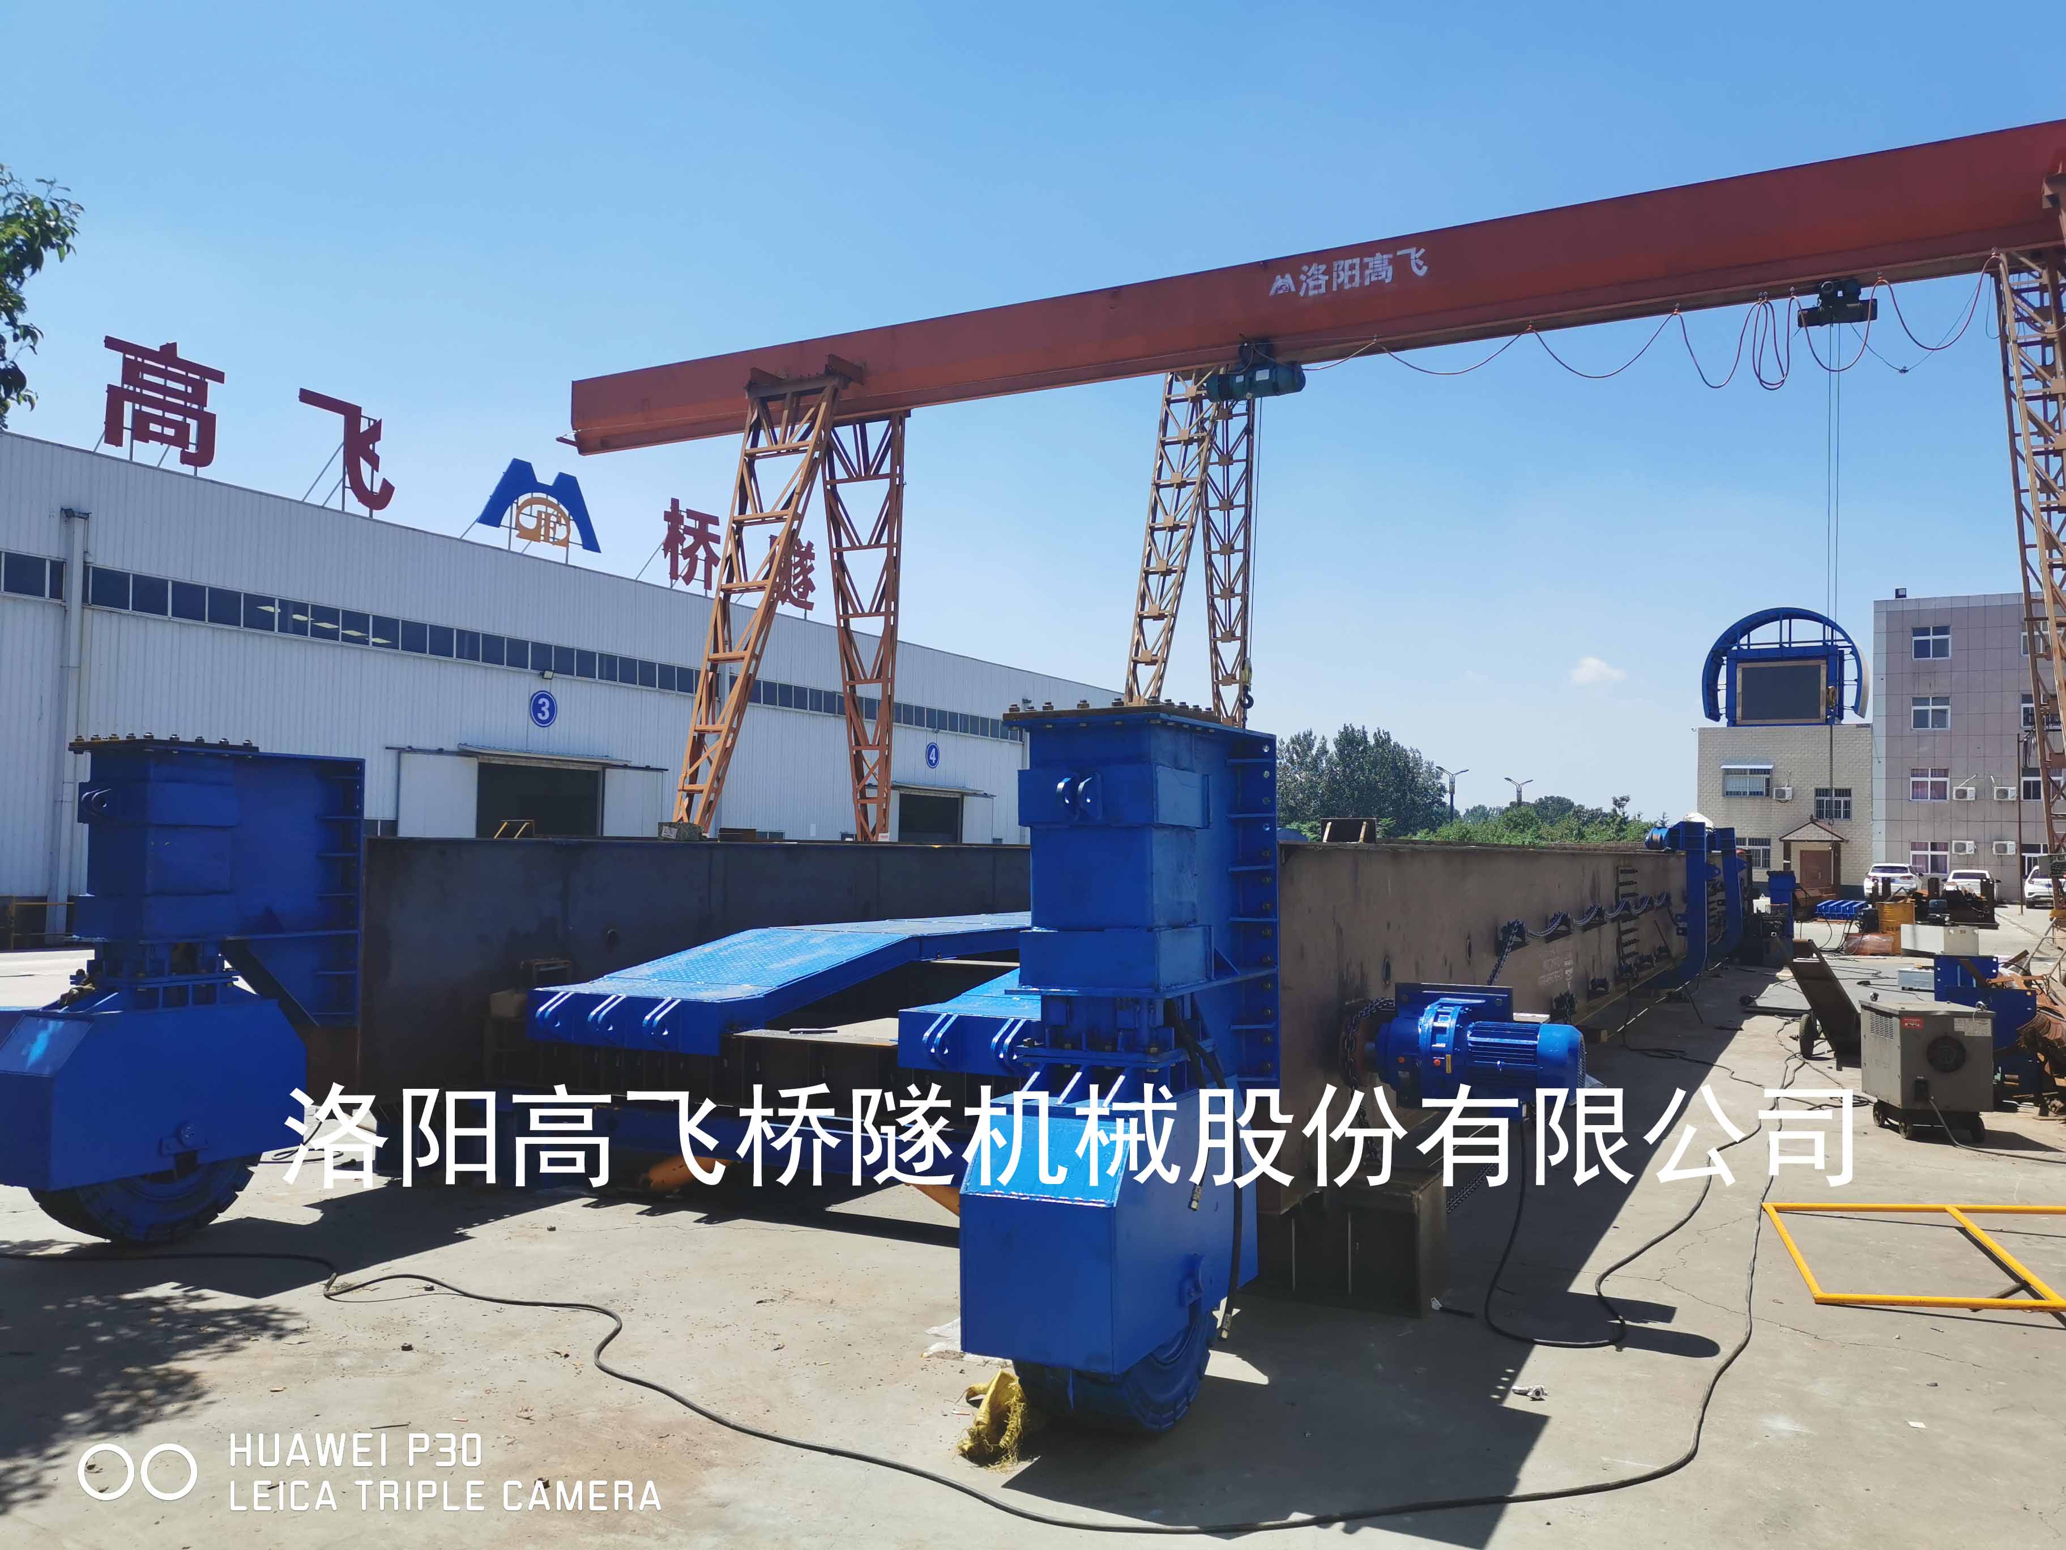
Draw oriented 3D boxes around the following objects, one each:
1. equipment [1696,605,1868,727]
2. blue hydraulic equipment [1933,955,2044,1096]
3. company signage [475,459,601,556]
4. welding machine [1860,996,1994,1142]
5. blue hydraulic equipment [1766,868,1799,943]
[{"bbox_3d":[34.931,-4.995,75.000,6.750,5.250,1.700,0,-3,36],"label":"equipment"},{"bbox_3d":[6.500,1.716,10.900,0.550,0.950,0.600,1,-2,0],"label":"blue hydraulic equipment"},{"bbox_3d":[-10.743,-5.984,35.391,0.250,1.651,3.721,1,-2,26],"label":"company signage"},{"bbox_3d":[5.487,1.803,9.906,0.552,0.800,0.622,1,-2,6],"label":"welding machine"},{"bbox_3d":[11.751,2.252,25.226,0.430,1.450,0.500,1,-2,26],"label":"blue hydraulic equipment"}]

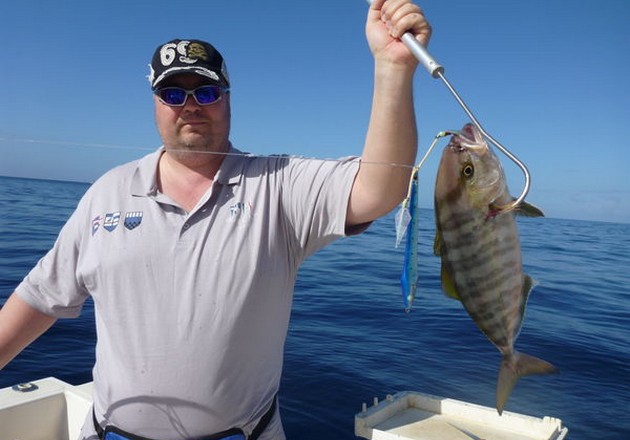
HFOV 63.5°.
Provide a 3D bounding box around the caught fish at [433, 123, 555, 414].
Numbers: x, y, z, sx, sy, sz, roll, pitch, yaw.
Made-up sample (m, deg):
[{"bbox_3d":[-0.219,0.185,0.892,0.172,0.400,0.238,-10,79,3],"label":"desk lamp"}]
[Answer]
[{"bbox_3d":[0.274,0.072,0.780,0.168,0.445,0.078,-11,3,13],"label":"caught fish"}]

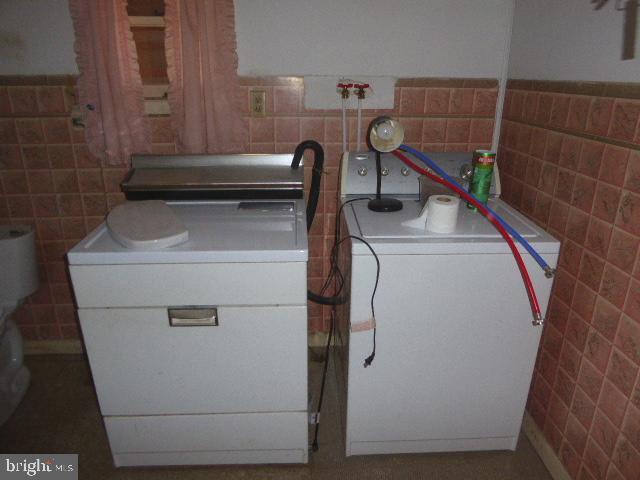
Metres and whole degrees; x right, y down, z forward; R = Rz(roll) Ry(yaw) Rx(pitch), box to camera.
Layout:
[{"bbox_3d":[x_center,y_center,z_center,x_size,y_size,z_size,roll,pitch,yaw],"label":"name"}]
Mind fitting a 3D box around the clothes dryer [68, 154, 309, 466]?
[{"bbox_3d":[-0.425,0.241,1.820,0.737,1.060,0.693,-1,20,-3],"label":"clothes dryer"}]

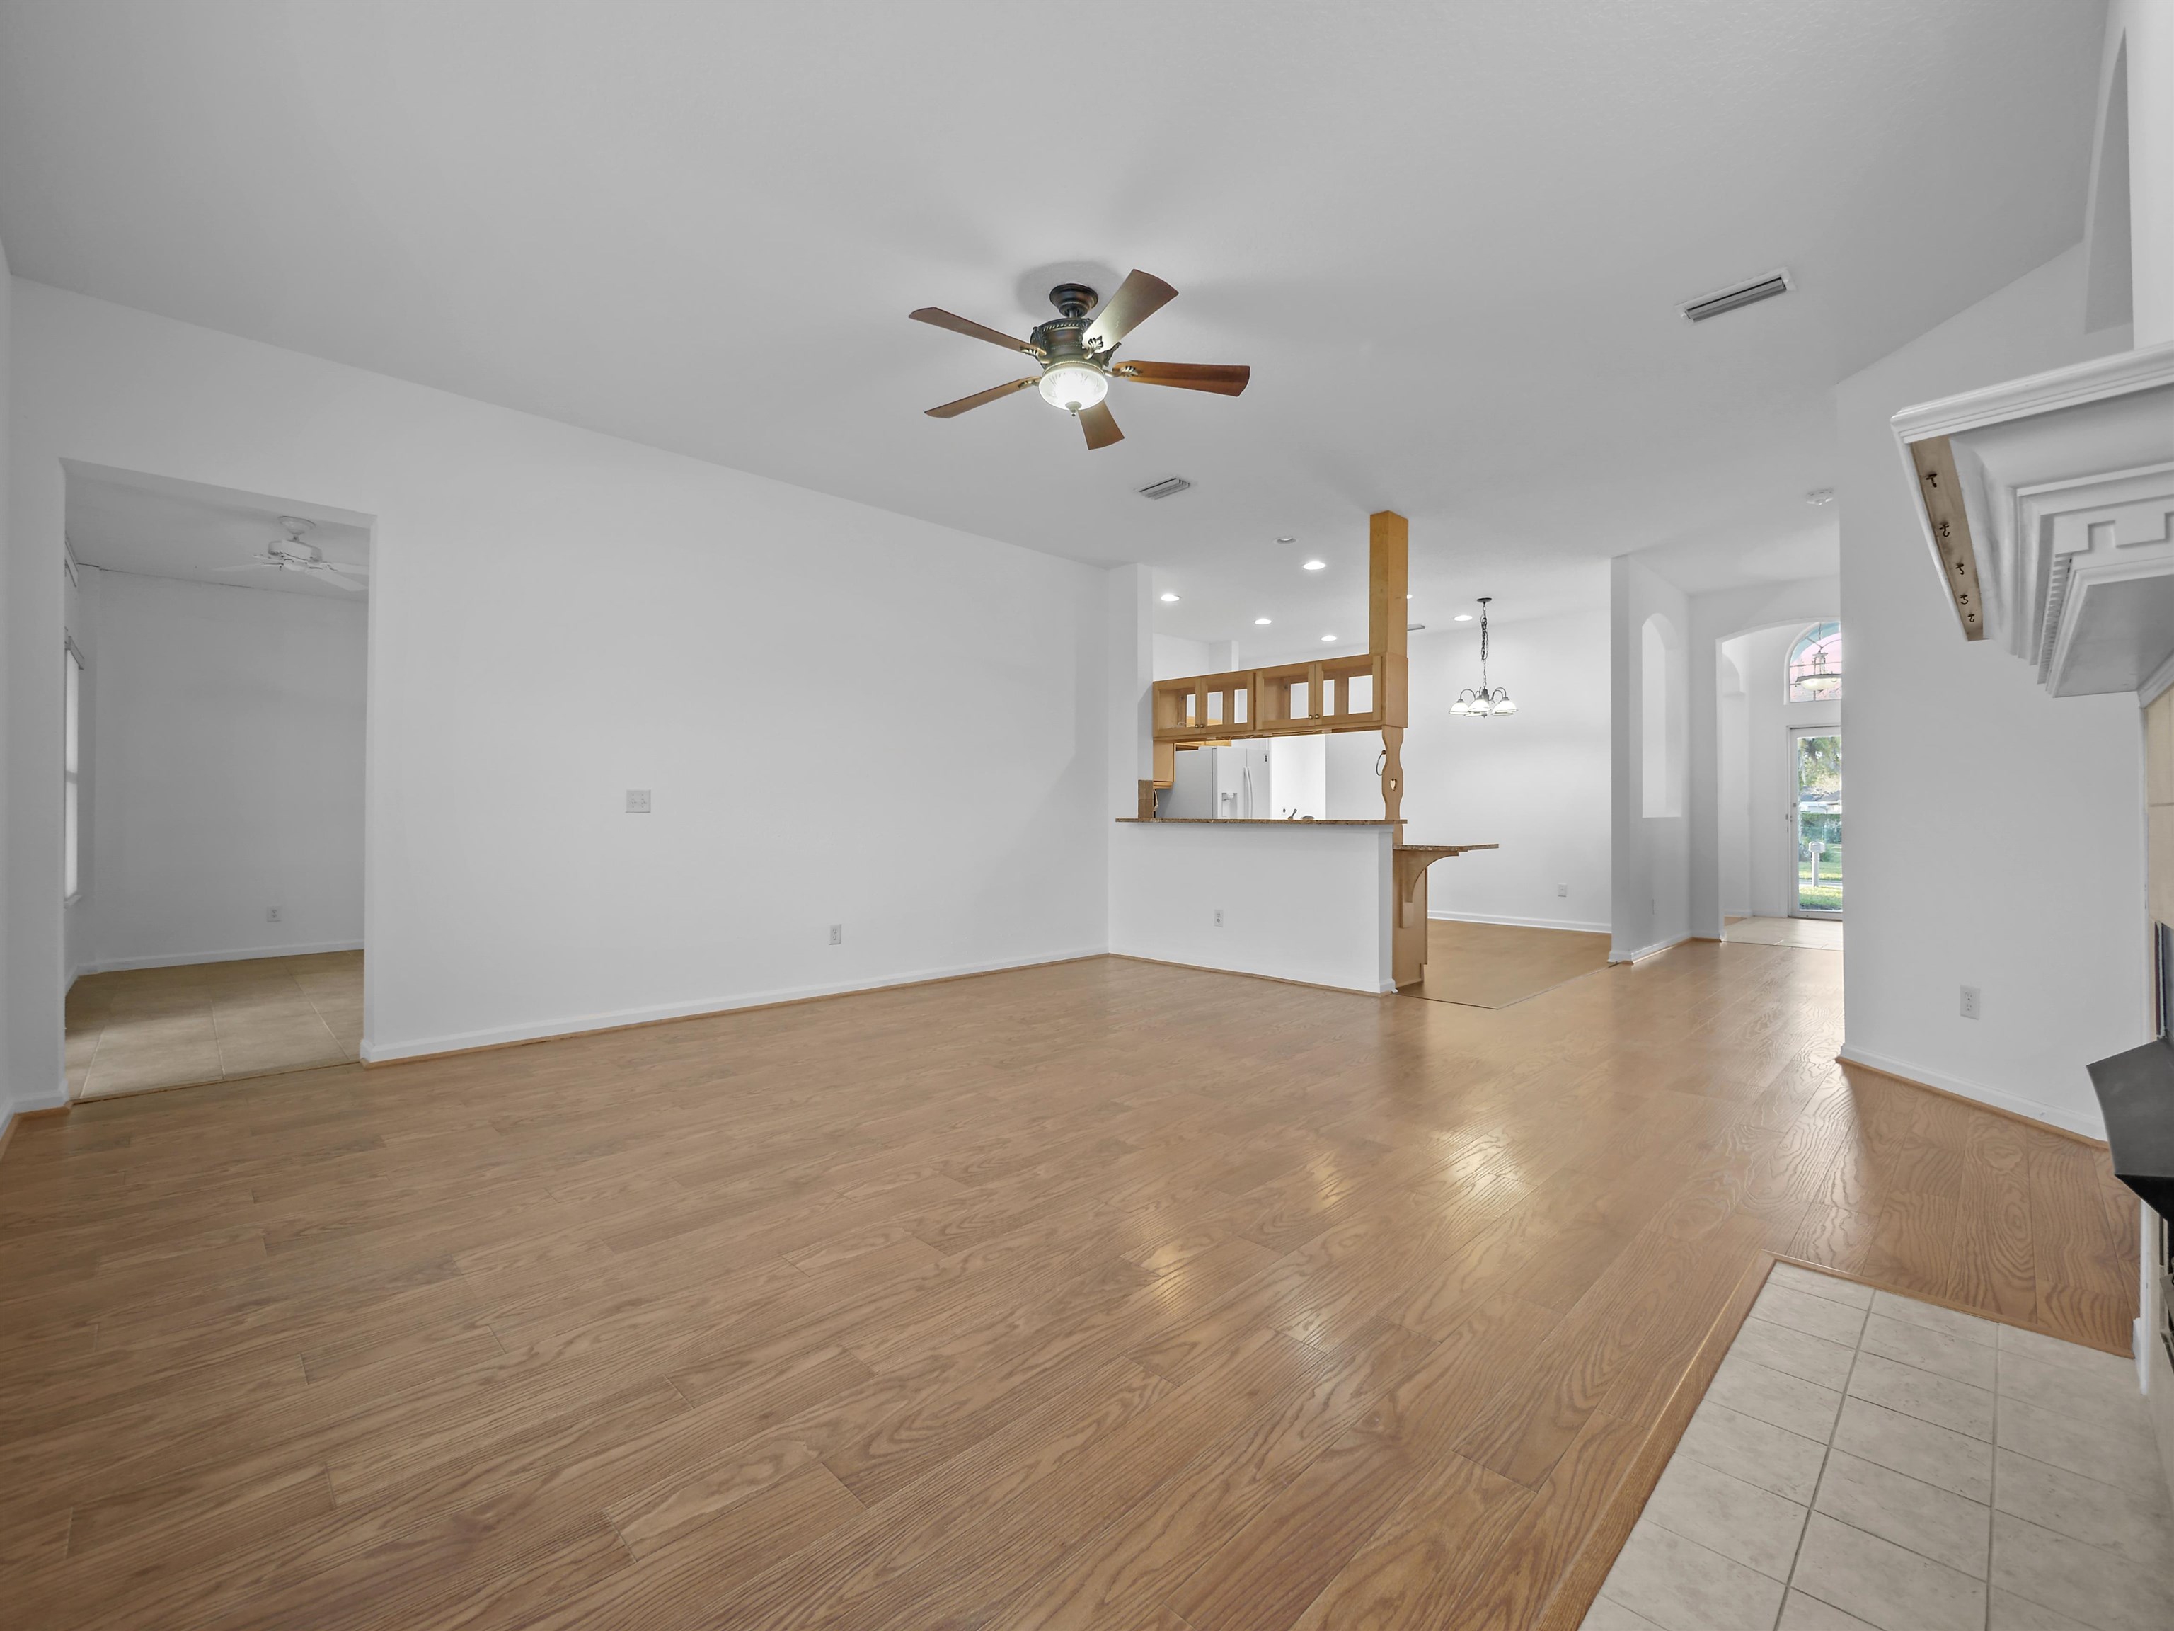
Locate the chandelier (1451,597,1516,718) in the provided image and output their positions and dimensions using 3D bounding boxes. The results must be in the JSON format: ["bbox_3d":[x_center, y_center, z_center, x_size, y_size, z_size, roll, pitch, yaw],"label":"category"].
[{"bbox_3d":[3.630,-1.435,8.020,0.620,1.070,0.610,0,0,45],"label":"chandelier"}]

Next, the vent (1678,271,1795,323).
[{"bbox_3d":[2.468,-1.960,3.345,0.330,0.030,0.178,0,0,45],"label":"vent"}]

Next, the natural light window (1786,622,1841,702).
[{"bbox_3d":[7.860,-1.640,9.130,0.950,0.870,0.100,0,0,45],"label":"natural light window"}]

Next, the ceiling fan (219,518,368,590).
[{"bbox_3d":[-4.670,-1.585,5.200,1.280,0.300,1.280,0,0,-45],"label":"ceiling fan"}]

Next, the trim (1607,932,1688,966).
[{"bbox_3d":[4.650,1.052,7.180,1.950,0.088,0.140,0,0,-45],"label":"trim"}]

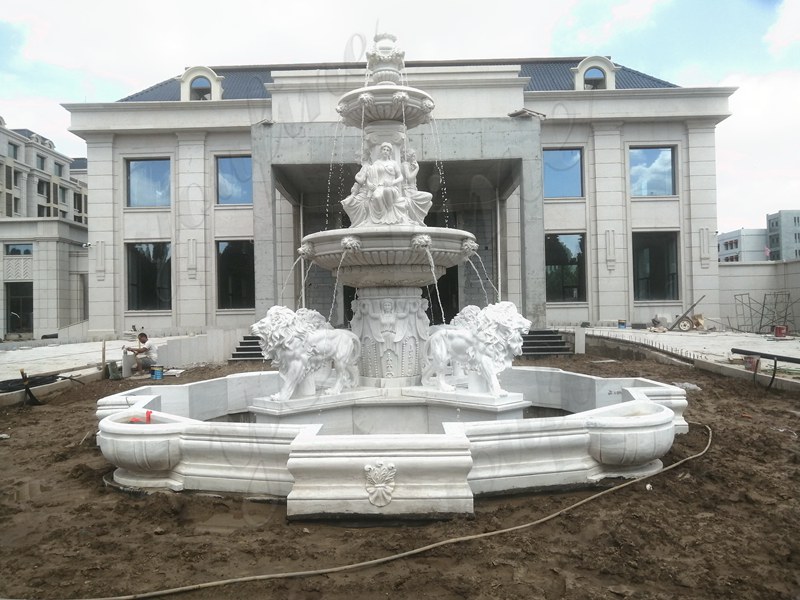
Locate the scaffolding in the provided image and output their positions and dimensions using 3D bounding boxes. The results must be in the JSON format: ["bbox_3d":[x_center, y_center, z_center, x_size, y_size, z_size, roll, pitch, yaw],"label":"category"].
[{"bbox_3d":[14.852,0.488,24.451,2.200,1.680,1.100,-1,-1,1],"label":"scaffolding"}]

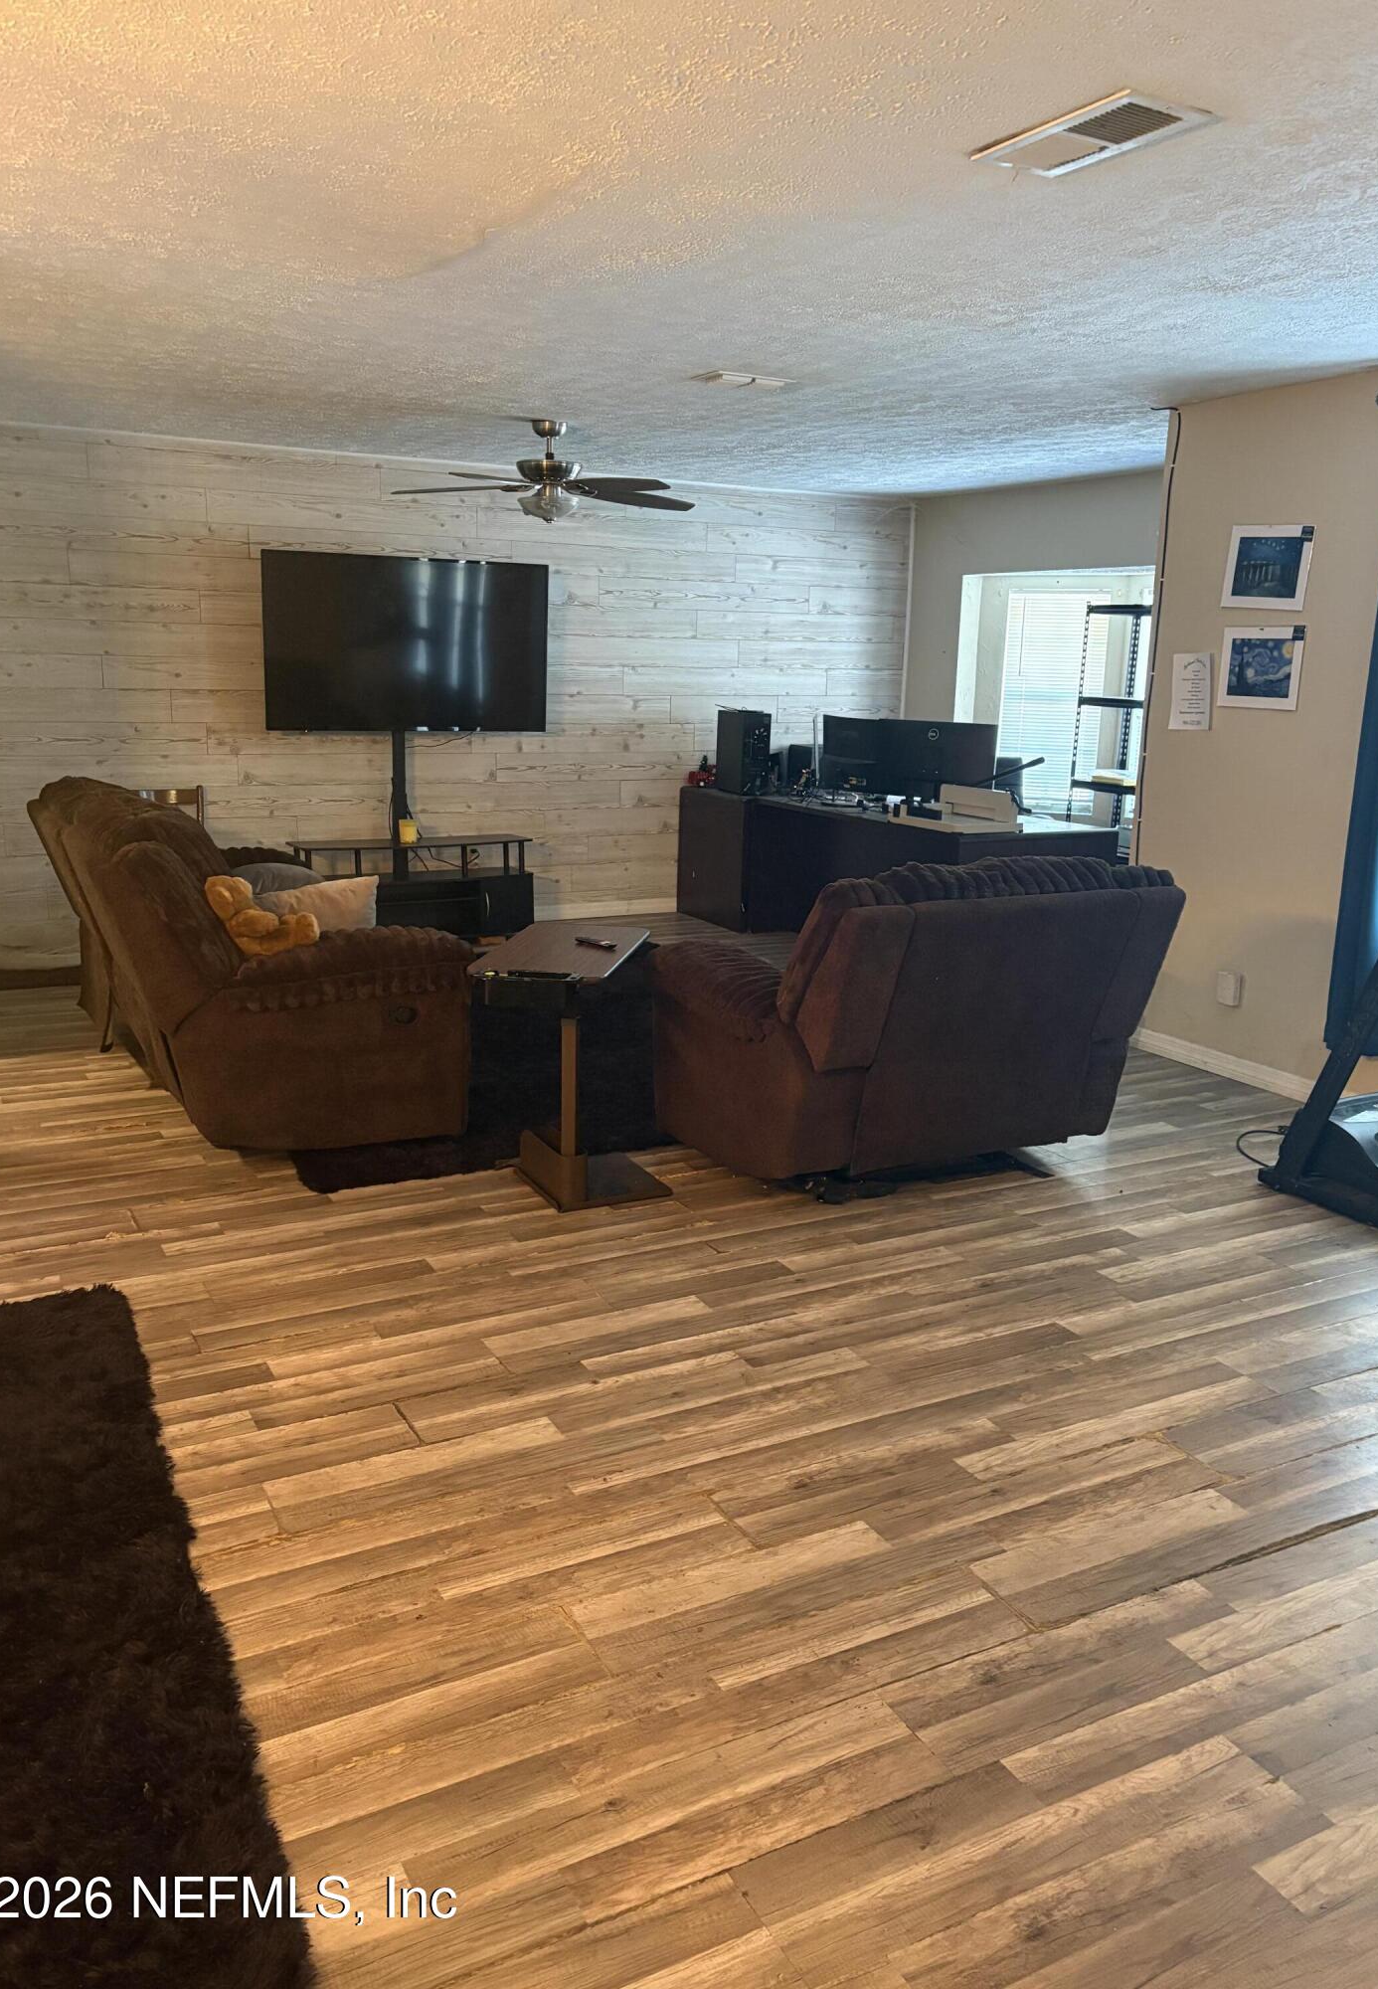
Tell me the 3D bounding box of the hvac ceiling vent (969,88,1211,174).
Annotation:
[{"bbox_3d":[0.737,-1.569,2.750,0.228,0.020,0.433,-5,15,-27],"label":"hvac ceiling vent"}]

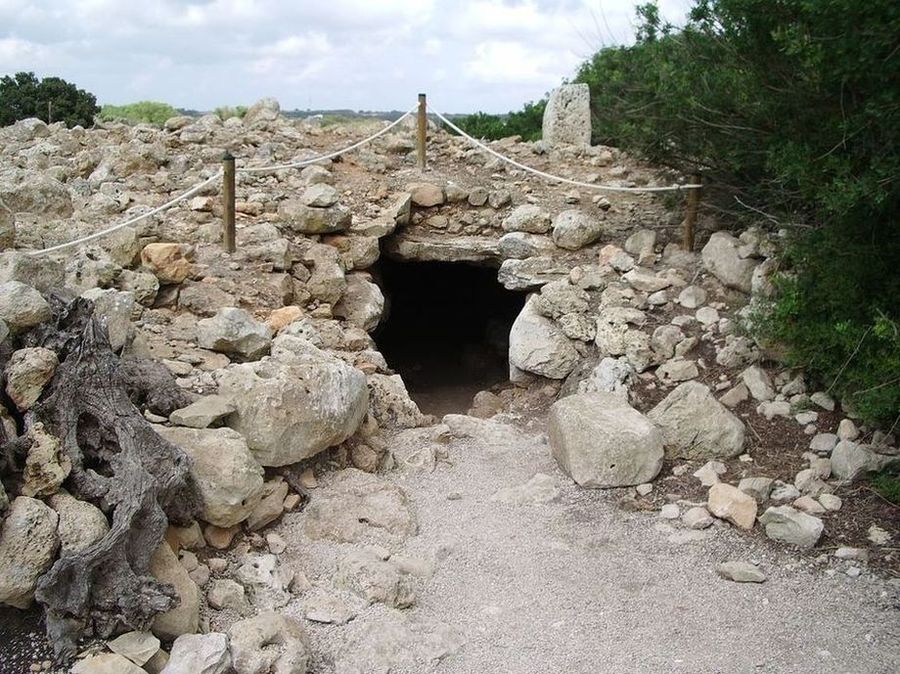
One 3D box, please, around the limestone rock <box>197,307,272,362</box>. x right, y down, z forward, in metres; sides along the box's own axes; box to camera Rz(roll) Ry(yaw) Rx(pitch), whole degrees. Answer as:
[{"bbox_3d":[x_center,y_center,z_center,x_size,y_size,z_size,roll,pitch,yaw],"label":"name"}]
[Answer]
[{"bbox_3d":[-1.270,-0.019,5.354,0.430,0.260,0.320,-2,14,-15],"label":"limestone rock"}]

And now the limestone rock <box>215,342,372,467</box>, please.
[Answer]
[{"bbox_3d":[-0.844,0.331,4.871,0.740,0.540,0.580,-4,15,-19],"label":"limestone rock"}]

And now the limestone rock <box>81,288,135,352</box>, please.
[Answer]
[{"bbox_3d":[-1.837,-0.086,4.878,0.260,0.330,0.250,1,14,0],"label":"limestone rock"}]

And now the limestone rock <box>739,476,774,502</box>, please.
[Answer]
[{"bbox_3d":[1.375,0.684,4.079,0.160,0.105,0.130,5,15,19],"label":"limestone rock"}]

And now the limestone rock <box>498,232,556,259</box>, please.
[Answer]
[{"bbox_3d":[0.502,-0.594,5.900,0.370,0.165,0.280,0,14,0],"label":"limestone rock"}]

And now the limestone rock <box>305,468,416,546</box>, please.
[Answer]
[{"bbox_3d":[-0.395,0.740,3.970,0.470,0.140,0.460,-1,14,-6],"label":"limestone rock"}]

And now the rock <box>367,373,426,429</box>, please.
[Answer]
[{"bbox_3d":[-0.321,0.367,5.259,0.350,0.280,0.310,-1,14,-4],"label":"rock"}]

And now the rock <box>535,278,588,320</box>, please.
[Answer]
[{"bbox_3d":[0.698,-0.239,5.650,0.340,0.230,0.270,0,14,0],"label":"rock"}]

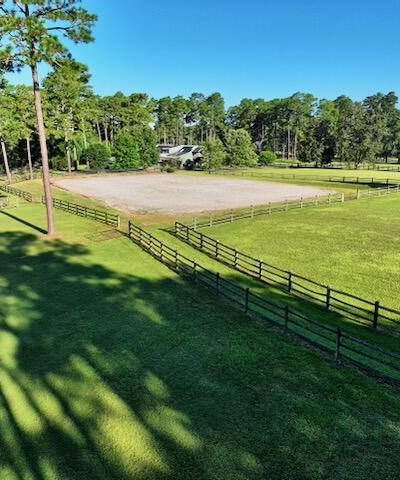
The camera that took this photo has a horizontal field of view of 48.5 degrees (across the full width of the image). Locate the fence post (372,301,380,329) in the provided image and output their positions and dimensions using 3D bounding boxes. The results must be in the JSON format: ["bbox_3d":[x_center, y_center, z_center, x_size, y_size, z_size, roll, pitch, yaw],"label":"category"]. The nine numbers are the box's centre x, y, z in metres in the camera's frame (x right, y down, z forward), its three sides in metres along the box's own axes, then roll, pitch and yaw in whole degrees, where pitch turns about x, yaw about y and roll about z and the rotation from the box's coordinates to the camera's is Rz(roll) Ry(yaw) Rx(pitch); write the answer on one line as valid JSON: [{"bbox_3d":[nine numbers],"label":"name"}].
[{"bbox_3d":[7.610,3.241,19.113,0.130,1.156,0.130,-7,13,-32],"label":"fence post"}]

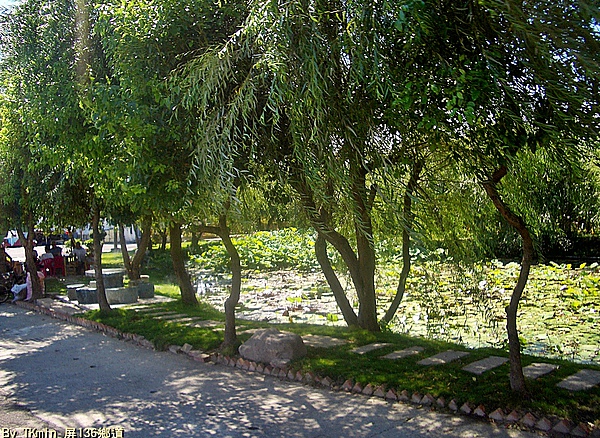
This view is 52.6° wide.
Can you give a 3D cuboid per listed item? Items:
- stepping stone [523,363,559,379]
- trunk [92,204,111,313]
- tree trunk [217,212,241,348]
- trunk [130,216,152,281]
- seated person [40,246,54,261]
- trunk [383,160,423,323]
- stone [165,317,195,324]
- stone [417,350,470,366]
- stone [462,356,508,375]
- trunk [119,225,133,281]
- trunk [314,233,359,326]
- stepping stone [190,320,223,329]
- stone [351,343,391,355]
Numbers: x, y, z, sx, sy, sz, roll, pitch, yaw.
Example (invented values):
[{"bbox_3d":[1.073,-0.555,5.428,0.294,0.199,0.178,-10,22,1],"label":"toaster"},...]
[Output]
[{"bbox_3d":[2.542,1.672,6.605,0.273,0.050,0.644,-1,-2,41],"label":"stepping stone"},{"bbox_3d":[-4.057,0.807,12.400,0.370,2.210,0.300,0,-1,0],"label":"trunk"},{"bbox_3d":[-0.941,0.823,7.985,0.300,1.750,0.260,0,-1,0],"label":"tree trunk"},{"bbox_3d":[-4.364,0.821,16.600,0.660,1.890,0.420,0,-1,0],"label":"trunk"},{"bbox_3d":[-9.073,1.509,21.800,0.500,1.150,0.700,0,-1,-3],"label":"seated person"},{"bbox_3d":[1.723,0.378,10.200,0.670,2.720,0.450,0,-1,0],"label":"trunk"},{"bbox_3d":[-2.102,1.847,10.851,0.290,0.070,0.830,-1,-2,41],"label":"stone"},{"bbox_3d":[1.794,1.774,7.590,0.290,0.070,0.920,-1,-2,38],"label":"stone"},{"bbox_3d":[2.117,1.679,6.906,0.291,0.050,0.699,-1,-2,39],"label":"stone"},{"bbox_3d":[-4.775,0.889,16.600,0.380,1.480,0.300,0,-1,0],"label":"trunk"},{"bbox_3d":[0.596,0.987,9.900,0.720,1.530,0.400,0,-1,0],"label":"trunk"},{"bbox_3d":[-1.542,1.748,10.002,0.338,0.050,0.644,-1,-2,44],"label":"stepping stone"},{"bbox_3d":[0.946,1.788,8.223,0.290,0.070,0.820,-1,-2,36],"label":"stone"}]

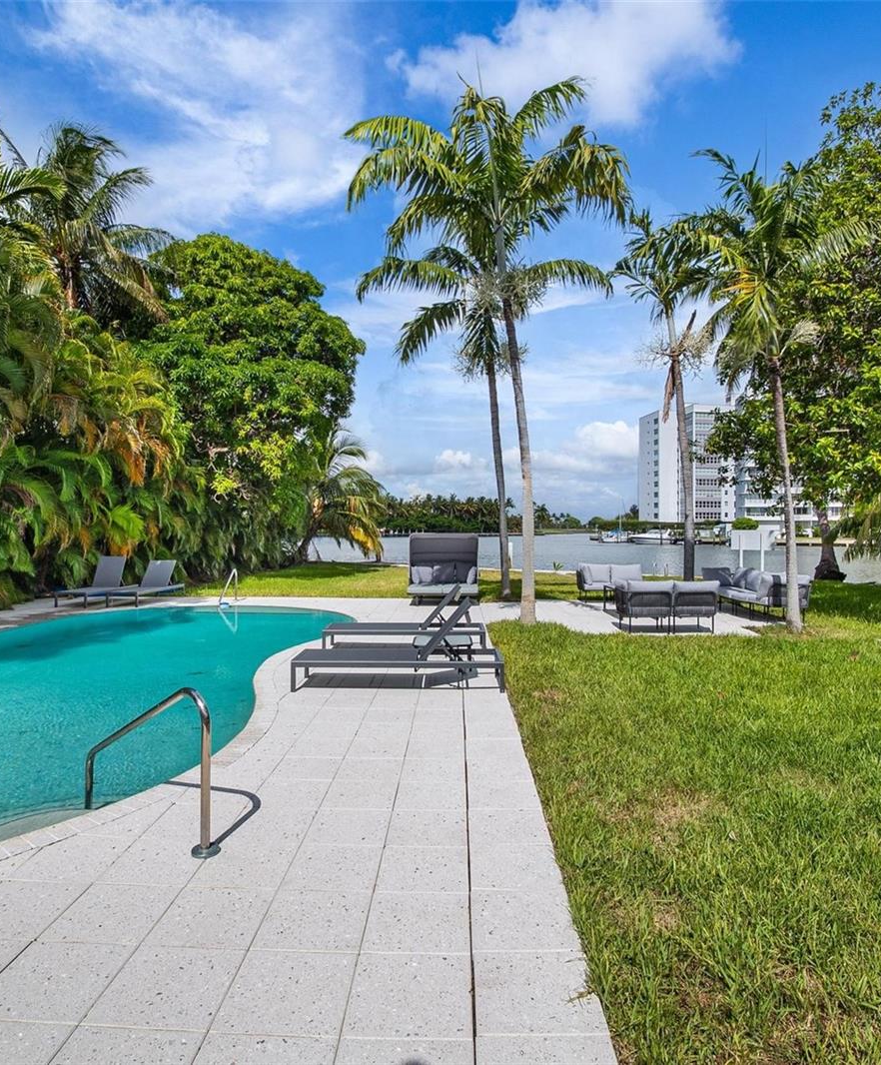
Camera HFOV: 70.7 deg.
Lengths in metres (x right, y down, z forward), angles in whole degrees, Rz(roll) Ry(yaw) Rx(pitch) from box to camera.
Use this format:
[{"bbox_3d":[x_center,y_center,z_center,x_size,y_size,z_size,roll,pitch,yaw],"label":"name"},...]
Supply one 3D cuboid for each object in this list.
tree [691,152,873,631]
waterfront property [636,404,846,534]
[{"bbox_3d":[5.200,-2.130,9.450,2.800,7.200,2.800,0,0,0],"label":"tree"},{"bbox_3d":[72.000,-15.200,150.000,42.000,32.500,32.000,0,0,-13],"label":"waterfront property"}]

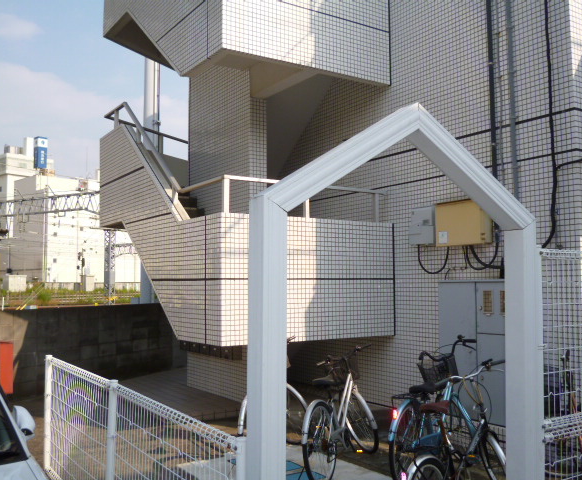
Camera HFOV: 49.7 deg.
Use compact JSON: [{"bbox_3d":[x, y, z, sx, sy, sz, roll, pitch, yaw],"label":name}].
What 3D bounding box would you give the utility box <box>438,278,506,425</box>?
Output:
[{"bbox_3d":[1.887,1.071,6.140,0.220,1.352,0.980,2,-5,-33],"label":"utility box"}]

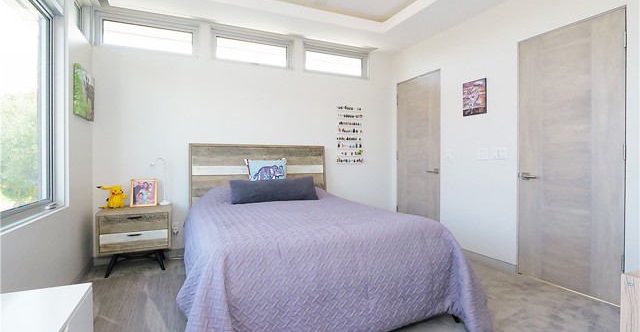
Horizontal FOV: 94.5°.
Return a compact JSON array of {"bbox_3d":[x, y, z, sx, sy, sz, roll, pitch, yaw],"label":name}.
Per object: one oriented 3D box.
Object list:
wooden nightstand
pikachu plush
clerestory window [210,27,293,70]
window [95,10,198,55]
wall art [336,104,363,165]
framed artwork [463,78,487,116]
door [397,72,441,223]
[{"bbox_3d":[-1.790,0.717,2.918,0.582,0.575,0.385,0,0,-23],"label":"wooden nightstand"},{"bbox_3d":[-2.027,0.296,2.869,0.175,0.222,0.200,0,0,40],"label":"pikachu plush"},{"bbox_3d":[-0.789,-1.409,3.575,0.971,0.364,0.080,0,0,-23],"label":"clerestory window"},{"bbox_3d":[-1.802,-1.389,3.135,0.963,0.343,0.080,0,0,-23],"label":"window"},{"bbox_3d":[0.414,-0.420,4.049,0.422,0.800,0.040,0,0,-23],"label":"wall art"},{"bbox_3d":[1.622,-0.707,3.102,0.030,0.349,0.254,0,0,-25],"label":"framed artwork"},{"bbox_3d":[1.294,-0.086,3.885,0.045,2.157,0.779,0,0,-25],"label":"door"}]

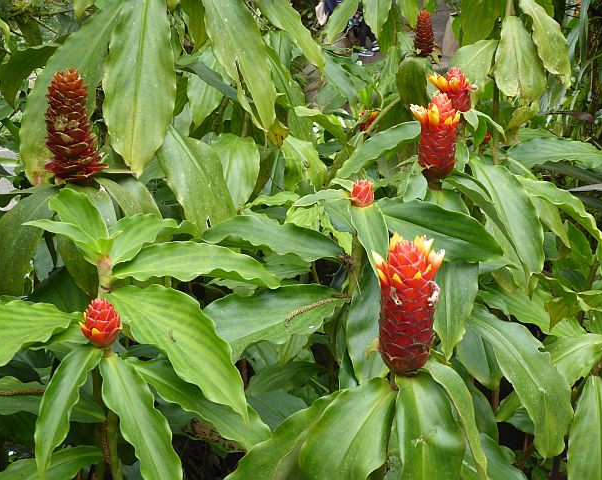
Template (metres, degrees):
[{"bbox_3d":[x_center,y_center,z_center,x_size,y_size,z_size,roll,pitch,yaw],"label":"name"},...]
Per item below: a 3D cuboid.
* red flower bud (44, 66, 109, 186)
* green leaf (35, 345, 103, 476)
[{"bbox_3d":[-0.293,-0.150,1.450,0.075,0.148,0.075,-6,15,2],"label":"red flower bud"},{"bbox_3d":[-0.277,0.204,1.325,0.050,0.030,0.164,8,63,22],"label":"green leaf"}]

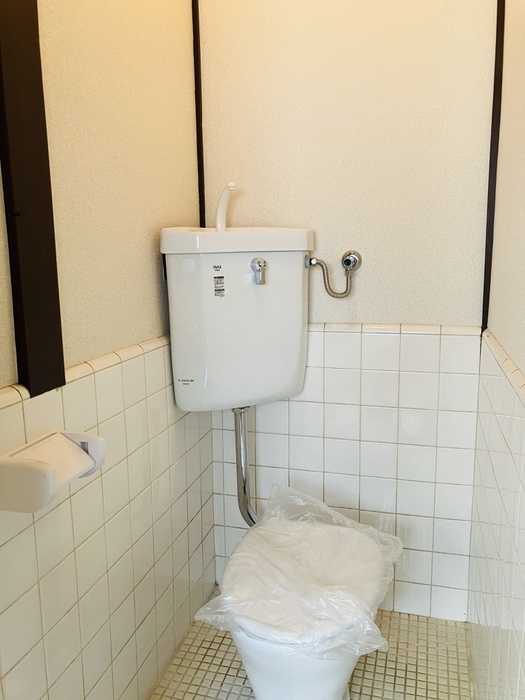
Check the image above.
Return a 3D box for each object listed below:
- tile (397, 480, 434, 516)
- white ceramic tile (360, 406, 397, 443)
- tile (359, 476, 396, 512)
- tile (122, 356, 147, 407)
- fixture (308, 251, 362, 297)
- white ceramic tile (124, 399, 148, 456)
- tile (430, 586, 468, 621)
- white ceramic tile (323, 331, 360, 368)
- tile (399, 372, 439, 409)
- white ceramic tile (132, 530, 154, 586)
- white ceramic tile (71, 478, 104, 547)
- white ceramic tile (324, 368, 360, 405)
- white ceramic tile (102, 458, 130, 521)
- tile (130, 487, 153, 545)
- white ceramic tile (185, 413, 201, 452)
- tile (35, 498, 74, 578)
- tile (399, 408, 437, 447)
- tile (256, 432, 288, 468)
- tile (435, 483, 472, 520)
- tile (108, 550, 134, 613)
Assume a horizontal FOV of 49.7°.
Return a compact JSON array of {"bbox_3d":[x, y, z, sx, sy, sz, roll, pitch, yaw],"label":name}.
[{"bbox_3d":[0.452,0.437,1.674,0.106,0.106,0.009,2,10,15],"label":"tile"},{"bbox_3d":[0.342,0.217,1.657,0.106,0.106,0.008,2,10,16],"label":"white ceramic tile"},{"bbox_3d":[0.341,0.426,1.679,0.105,0.105,0.008,2,10,15],"label":"tile"},{"bbox_3d":[-0.295,0.071,1.293,0.008,0.106,0.105,2,10,15],"label":"tile"},{"bbox_3d":[0.201,-0.213,1.589,0.145,0.129,0.067,2,10,15],"label":"fixture"},{"bbox_3d":[-0.291,0.174,1.296,0.008,0.105,0.105,2,10,15],"label":"white ceramic tile"},{"bbox_3d":[0.561,0.761,1.701,0.106,0.106,0.009,2,10,15],"label":"tile"},{"bbox_3d":[0.238,0.002,1.656,0.106,0.106,0.009,2,10,15],"label":"white ceramic tile"},{"bbox_3d":[0.445,0.114,1.610,0.106,0.106,0.008,2,10,16],"label":"tile"},{"bbox_3d":[-0.290,0.497,1.367,0.008,0.106,0.107,2,10,15],"label":"white ceramic tile"},{"bbox_3d":[-0.349,0.320,1.124,0.008,0.106,0.107,2,10,15],"label":"white ceramic tile"},{"bbox_3d":[0.236,0.106,1.669,0.106,0.106,0.008,2,10,16],"label":"white ceramic tile"},{"bbox_3d":[-0.321,0.303,1.228,0.009,0.106,0.106,2,10,15],"label":"white ceramic tile"},{"bbox_3d":[-0.294,0.391,1.348,0.009,0.106,0.106,2,10,16],"label":"tile"},{"bbox_3d":[-0.207,0.230,1.641,0.009,0.106,0.106,2,10,15],"label":"white ceramic tile"},{"bbox_3d":[-0.383,0.338,1.024,0.009,0.106,0.106,2,10,16],"label":"tile"},{"bbox_3d":[0.445,0.220,1.617,0.105,0.105,0.009,2,10,16],"label":"tile"},{"bbox_3d":[0.030,0.309,1.747,0.105,0.105,0.008,2,10,15],"label":"tile"},{"bbox_3d":[0.548,0.436,1.625,0.101,0.105,0.009,2,10,16],"label":"tile"},{"bbox_3d":[-0.319,0.516,1.265,0.009,0.106,0.106,2,10,15],"label":"tile"}]

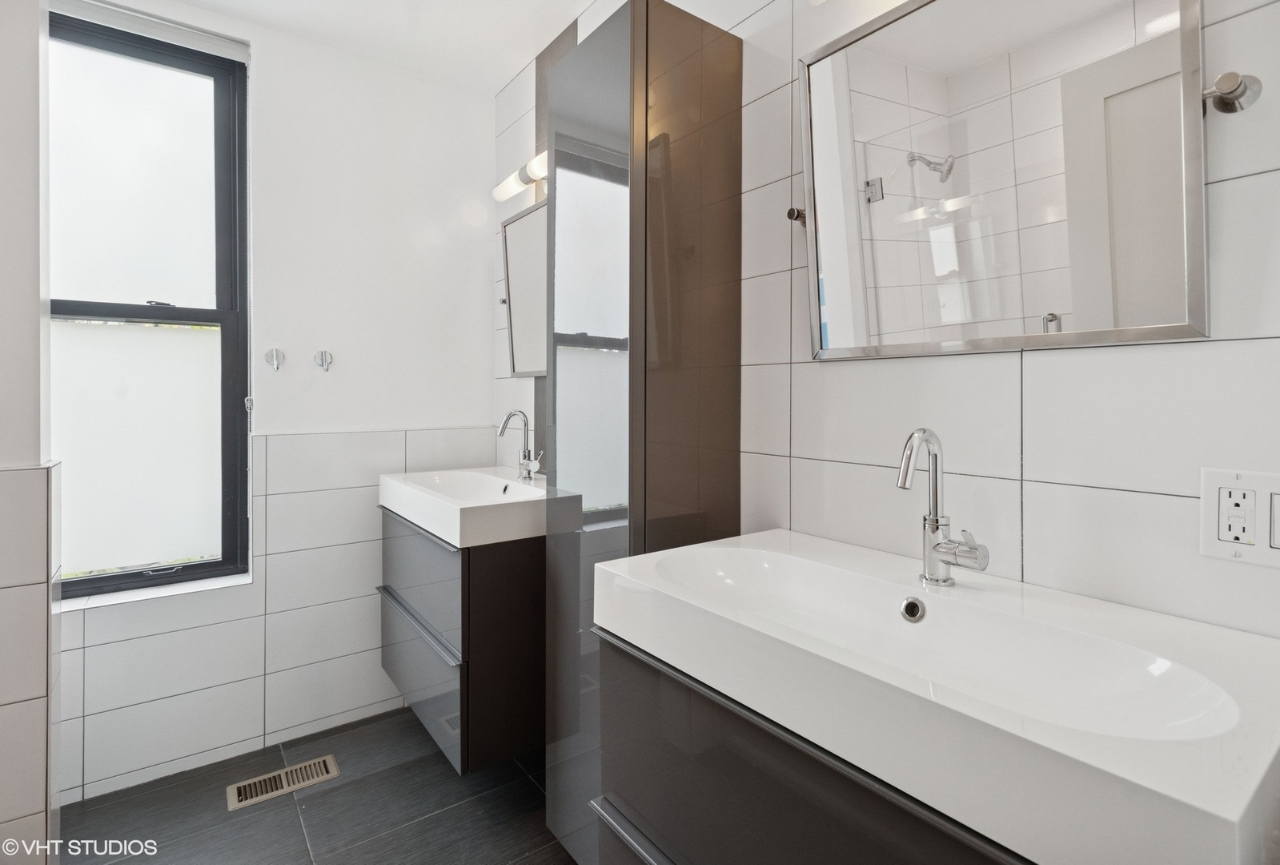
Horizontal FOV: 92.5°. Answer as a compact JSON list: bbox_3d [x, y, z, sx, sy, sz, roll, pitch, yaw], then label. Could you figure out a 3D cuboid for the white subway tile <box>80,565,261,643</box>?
[{"bbox_3d":[-1.458,0.526,1.950,0.457,0.203,0.010,-1,1,-37],"label":"white subway tile"}]

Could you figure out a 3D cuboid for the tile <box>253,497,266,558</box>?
[{"bbox_3d":[-1.295,0.316,2.086,0.036,0.203,0.012,-1,1,-37],"label":"tile"}]

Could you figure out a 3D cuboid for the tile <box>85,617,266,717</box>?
[{"bbox_3d":[-1.465,0.733,1.959,0.460,0.203,0.012,-1,1,-37],"label":"tile"}]

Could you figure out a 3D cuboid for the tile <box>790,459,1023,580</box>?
[{"bbox_3d":[0.468,0.167,1.151,0.010,0.203,0.457,0,1,-37],"label":"tile"}]

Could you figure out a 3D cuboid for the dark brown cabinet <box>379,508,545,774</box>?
[{"bbox_3d":[-0.507,0.573,2.056,0.483,0.590,0.797,-1,2,-37],"label":"dark brown cabinet"}]

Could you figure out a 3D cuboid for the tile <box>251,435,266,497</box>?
[{"bbox_3d":[-1.295,0.112,2.086,0.036,0.203,0.012,-1,1,-37],"label":"tile"}]

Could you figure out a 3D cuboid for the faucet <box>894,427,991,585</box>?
[{"bbox_3d":[0.450,0.115,0.923,0.136,0.243,0.098,-1,2,-37],"label":"faucet"}]

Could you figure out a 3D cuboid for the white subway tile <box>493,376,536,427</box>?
[{"bbox_3d":[-0.495,-0.115,2.455,0.012,0.203,0.348,0,1,-37],"label":"white subway tile"}]

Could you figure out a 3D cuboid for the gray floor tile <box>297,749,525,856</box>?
[{"bbox_3d":[-0.683,1.090,1.875,0.608,0.010,0.303,-2,4,-37],"label":"gray floor tile"}]

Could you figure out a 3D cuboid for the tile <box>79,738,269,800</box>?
[{"bbox_3d":[-1.465,1.061,1.959,0.460,0.040,0.012,-1,1,-37],"label":"tile"}]

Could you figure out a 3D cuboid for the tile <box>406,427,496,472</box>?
[{"bbox_3d":[-0.757,0.092,2.474,0.366,0.204,0.010,-1,1,-37],"label":"tile"}]

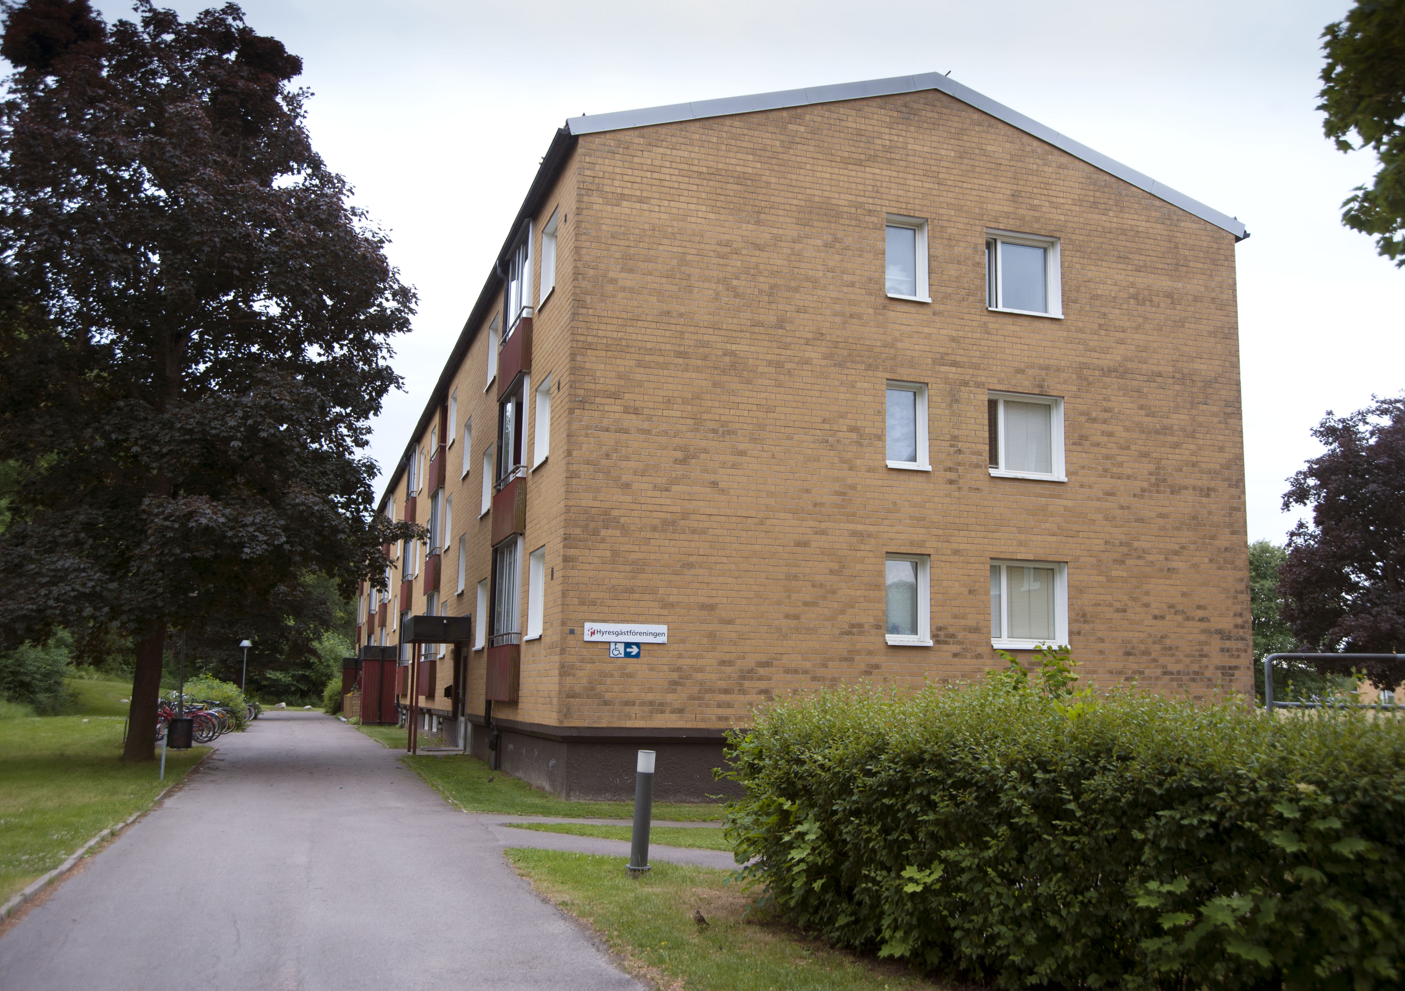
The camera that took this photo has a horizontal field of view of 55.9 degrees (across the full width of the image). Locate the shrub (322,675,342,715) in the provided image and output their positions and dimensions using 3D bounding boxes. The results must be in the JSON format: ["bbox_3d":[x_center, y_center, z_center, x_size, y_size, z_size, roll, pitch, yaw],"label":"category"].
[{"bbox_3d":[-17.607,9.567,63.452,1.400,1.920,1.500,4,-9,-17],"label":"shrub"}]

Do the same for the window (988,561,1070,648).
[{"bbox_3d":[5.132,1.711,20.821,1.392,1.367,0.200,4,-9,-17],"label":"window"}]

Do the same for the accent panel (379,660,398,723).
[{"bbox_3d":[-11.015,6.911,46.562,0.640,2.160,0.100,4,-9,-17],"label":"accent panel"}]

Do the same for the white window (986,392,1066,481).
[{"bbox_3d":[5.183,-0.956,21.237,1.392,1.367,0.200,4,-9,-17],"label":"white window"}]

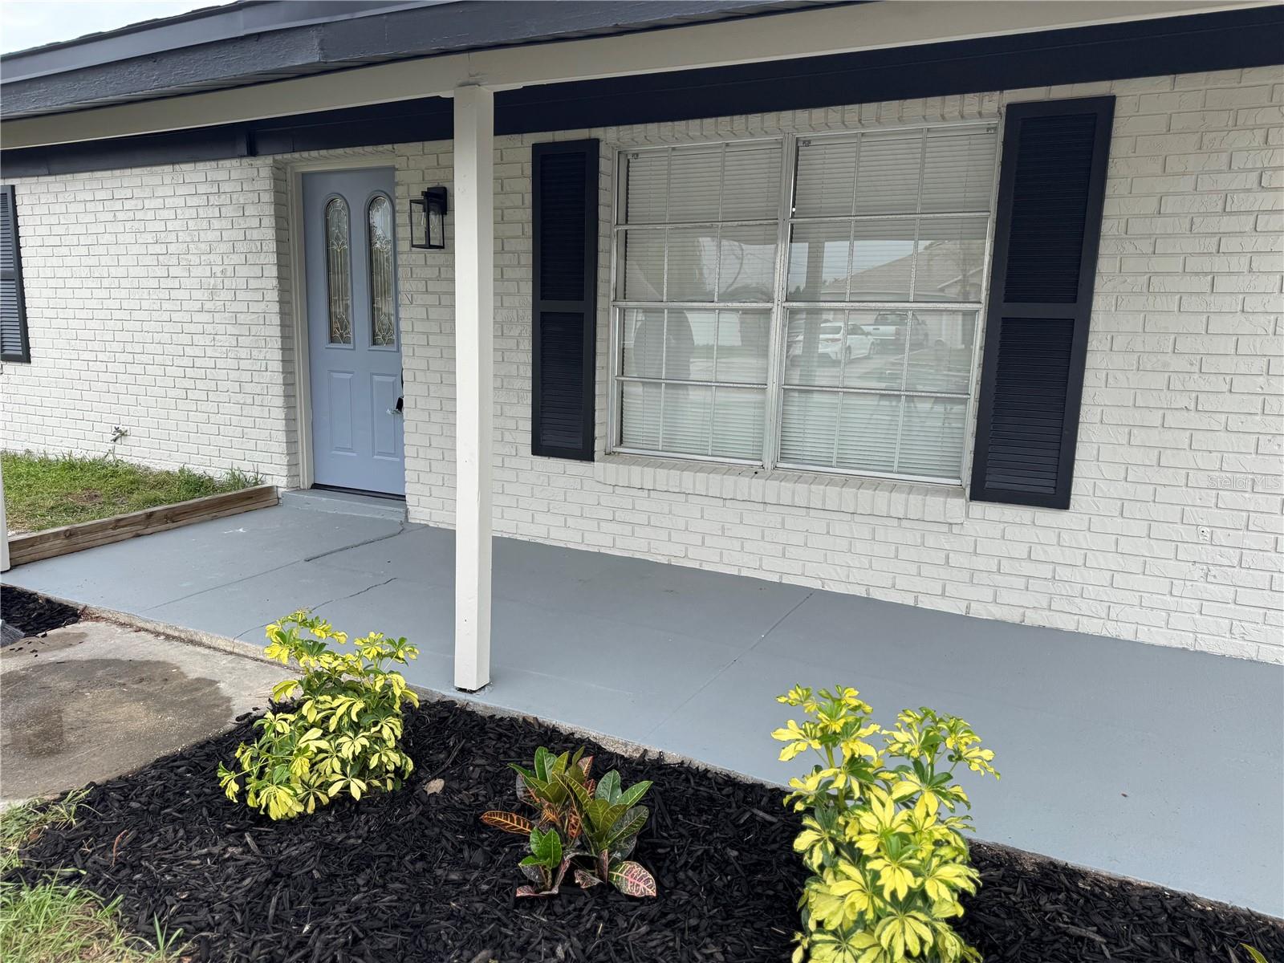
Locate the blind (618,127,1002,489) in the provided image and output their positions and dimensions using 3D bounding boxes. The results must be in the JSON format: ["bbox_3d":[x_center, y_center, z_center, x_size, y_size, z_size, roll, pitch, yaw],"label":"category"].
[{"bbox_3d":[0.684,-0.853,4.329,1.830,1.570,0.060,6,10,26],"label":"blind"}]

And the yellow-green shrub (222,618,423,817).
[{"bbox_3d":[-0.855,0.619,2.394,0.470,0.460,0.430,2,9,0],"label":"yellow-green shrub"}]

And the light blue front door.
[{"bbox_3d":[-1.769,-0.923,5.633,0.910,2.020,0.050,6,10,26],"label":"light blue front door"}]

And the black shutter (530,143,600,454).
[{"bbox_3d":[-0.407,-0.934,4.683,0.390,1.630,0.035,6,10,26],"label":"black shutter"}]

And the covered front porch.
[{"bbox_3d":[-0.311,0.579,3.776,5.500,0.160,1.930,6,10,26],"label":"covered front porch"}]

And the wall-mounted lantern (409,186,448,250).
[{"bbox_3d":[-1.178,-1.458,4.920,0.145,0.350,0.190,6,10,26],"label":"wall-mounted lantern"}]

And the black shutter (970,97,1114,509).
[{"bbox_3d":[1.631,-0.705,3.662,0.390,1.630,0.035,6,10,26],"label":"black shutter"}]

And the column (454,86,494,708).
[{"bbox_3d":[-0.535,-0.249,2.843,0.092,1.890,0.092,6,10,26],"label":"column"}]

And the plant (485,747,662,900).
[{"bbox_3d":[-0.164,0.790,2.096,0.370,0.250,0.340,2,9,0],"label":"plant"}]

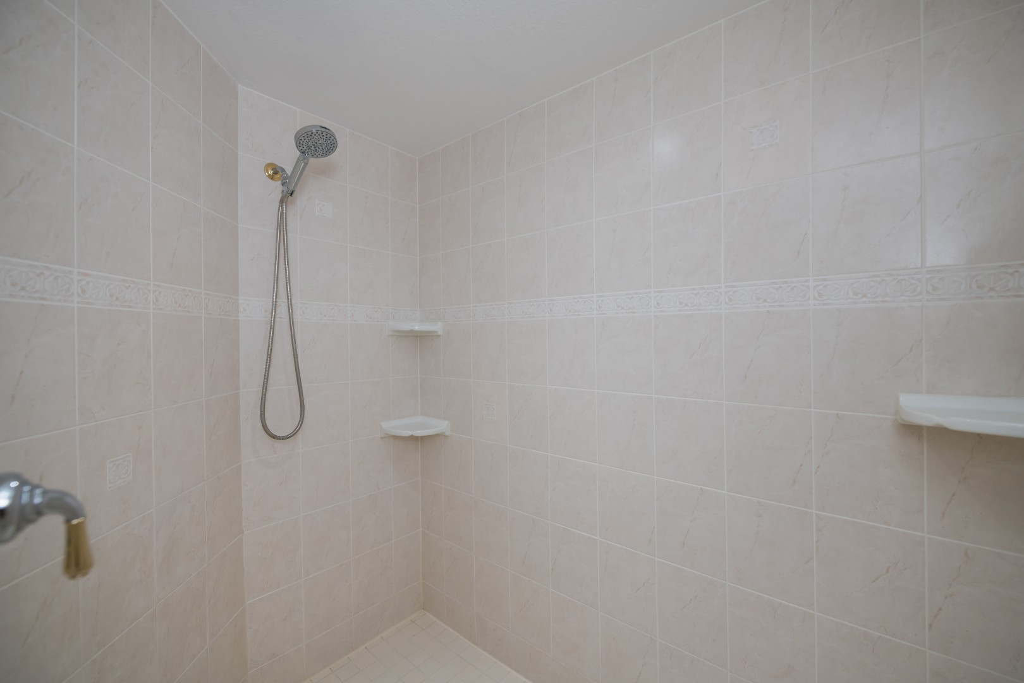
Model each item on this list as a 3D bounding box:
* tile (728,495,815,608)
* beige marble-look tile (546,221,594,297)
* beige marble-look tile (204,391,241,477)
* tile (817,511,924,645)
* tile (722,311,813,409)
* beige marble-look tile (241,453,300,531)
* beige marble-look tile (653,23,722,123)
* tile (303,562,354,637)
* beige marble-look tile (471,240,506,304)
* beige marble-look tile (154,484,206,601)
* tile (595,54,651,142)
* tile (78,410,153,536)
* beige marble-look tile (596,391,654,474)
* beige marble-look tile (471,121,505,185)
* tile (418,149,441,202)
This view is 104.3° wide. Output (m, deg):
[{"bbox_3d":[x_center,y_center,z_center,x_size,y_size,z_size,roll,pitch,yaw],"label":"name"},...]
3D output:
[{"bbox_3d":[0.697,0.562,1.080,0.200,0.256,0.010,0,0,39],"label":"tile"},{"bbox_3d":[0.215,-0.290,1.444,0.196,0.254,0.010,0,1,39],"label":"beige marble-look tile"},{"bbox_3d":[-0.966,0.306,1.334,0.010,0.254,0.195,0,1,-5],"label":"beige marble-look tile"},{"bbox_3d":[0.852,0.561,0.954,0.200,0.256,0.010,0,0,39],"label":"tile"},{"bbox_3d":[0.695,0.043,1.089,0.200,0.250,0.009,0,0,39],"label":"tile"},{"bbox_3d":[-0.916,0.572,1.531,0.009,0.250,0.200,0,0,42],"label":"beige marble-look tile"},{"bbox_3d":[0.524,-0.799,1.199,0.199,0.234,0.009,0,0,39],"label":"beige marble-look tile"},{"bbox_3d":[-0.767,1.073,1.662,0.010,0.254,0.196,0,1,43],"label":"tile"},{"bbox_3d":[-0.097,-0.289,1.708,0.199,0.256,0.010,0,0,39],"label":"beige marble-look tile"},{"bbox_3d":[-0.952,0.569,1.147,0.010,0.256,0.199,-1,0,-6],"label":"beige marble-look tile"},{"bbox_3d":[0.368,-0.794,1.327,0.199,0.228,0.010,0,0,39],"label":"tile"},{"bbox_3d":[-0.940,0.313,0.951,0.009,0.250,0.200,0,0,-5],"label":"tile"},{"bbox_3d":[0.377,0.303,1.333,0.199,0.256,0.009,0,0,39],"label":"beige marble-look tile"},{"bbox_3d":[-0.101,-0.813,1.730,0.200,0.235,0.009,0,0,39],"label":"beige marble-look tile"},{"bbox_3d":[-0.397,-0.795,1.927,0.165,0.233,0.010,0,1,39],"label":"tile"}]

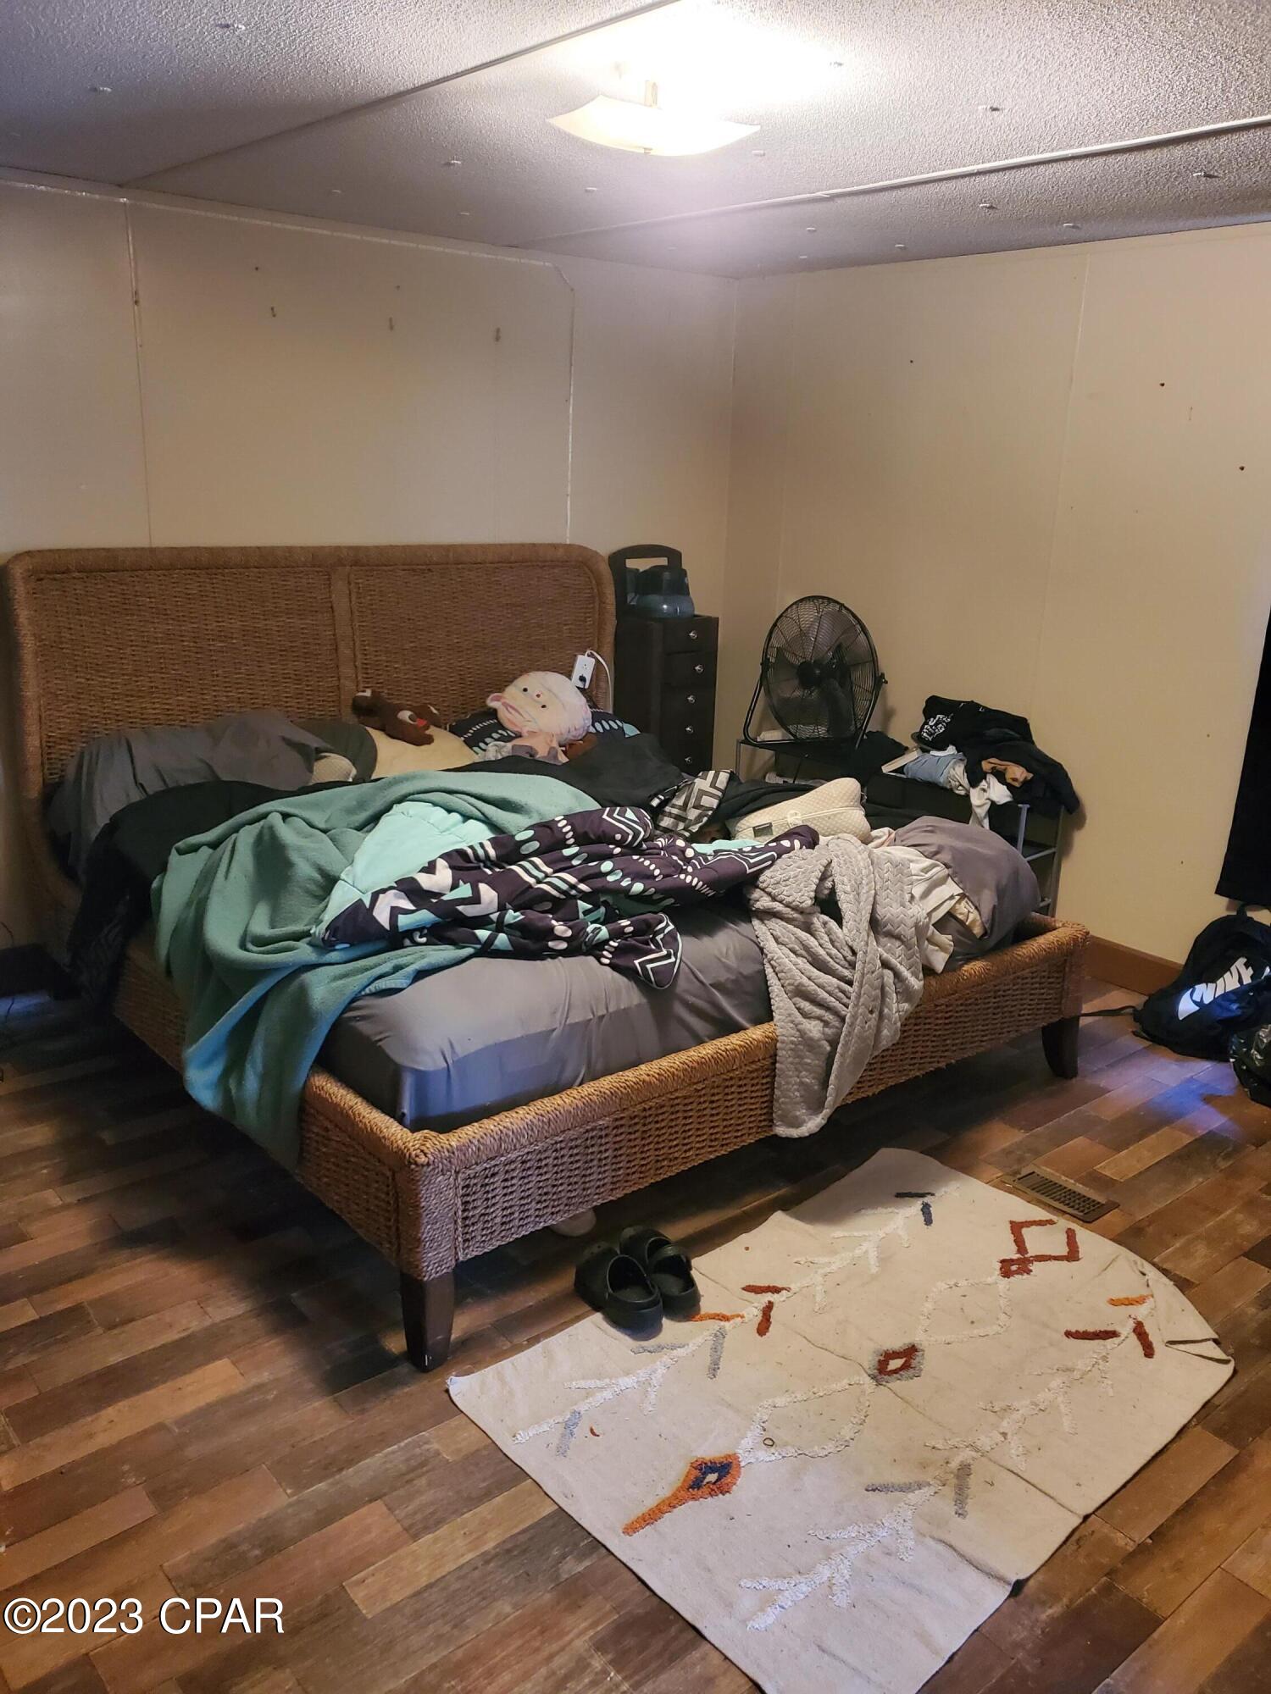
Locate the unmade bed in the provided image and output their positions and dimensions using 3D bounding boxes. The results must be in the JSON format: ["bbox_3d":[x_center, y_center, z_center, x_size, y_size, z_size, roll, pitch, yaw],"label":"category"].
[{"bbox_3d":[-0.266,-0.106,3.573,2.151,1.314,2.245,-11,21,-37],"label":"unmade bed"}]

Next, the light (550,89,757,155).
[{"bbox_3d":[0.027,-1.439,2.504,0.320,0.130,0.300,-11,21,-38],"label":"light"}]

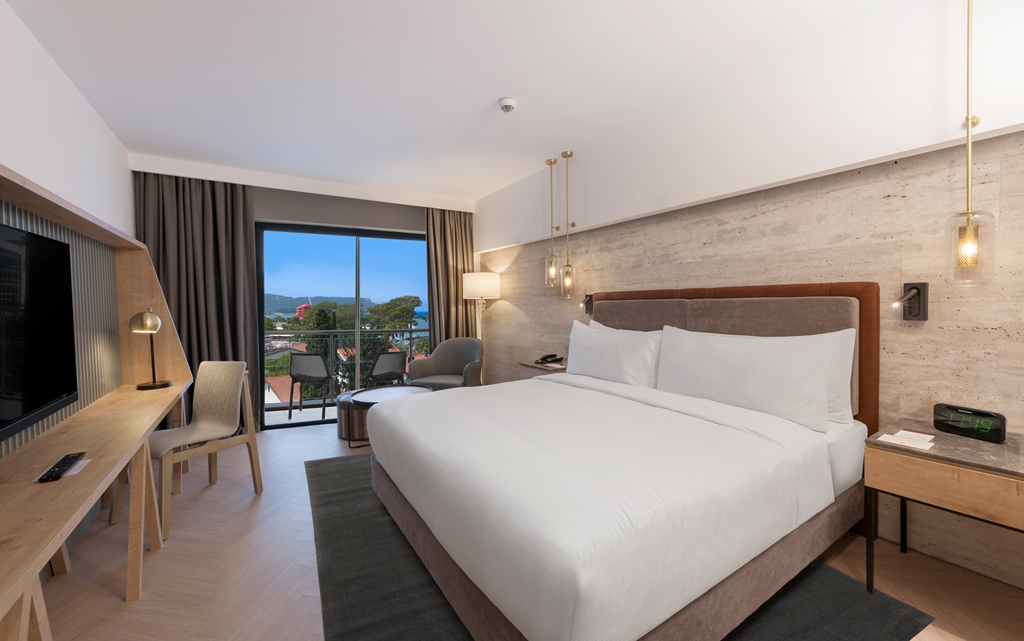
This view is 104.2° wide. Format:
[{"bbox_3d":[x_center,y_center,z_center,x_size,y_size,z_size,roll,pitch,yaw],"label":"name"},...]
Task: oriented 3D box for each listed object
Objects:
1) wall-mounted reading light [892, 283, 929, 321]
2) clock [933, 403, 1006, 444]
[{"bbox_3d":[1.907,-0.089,1.909,0.091,0.175,0.100,-2,3,-33],"label":"wall-mounted reading light"},{"bbox_3d":[1.960,0.435,1.709,0.055,0.114,0.203,-1,2,-15],"label":"clock"}]

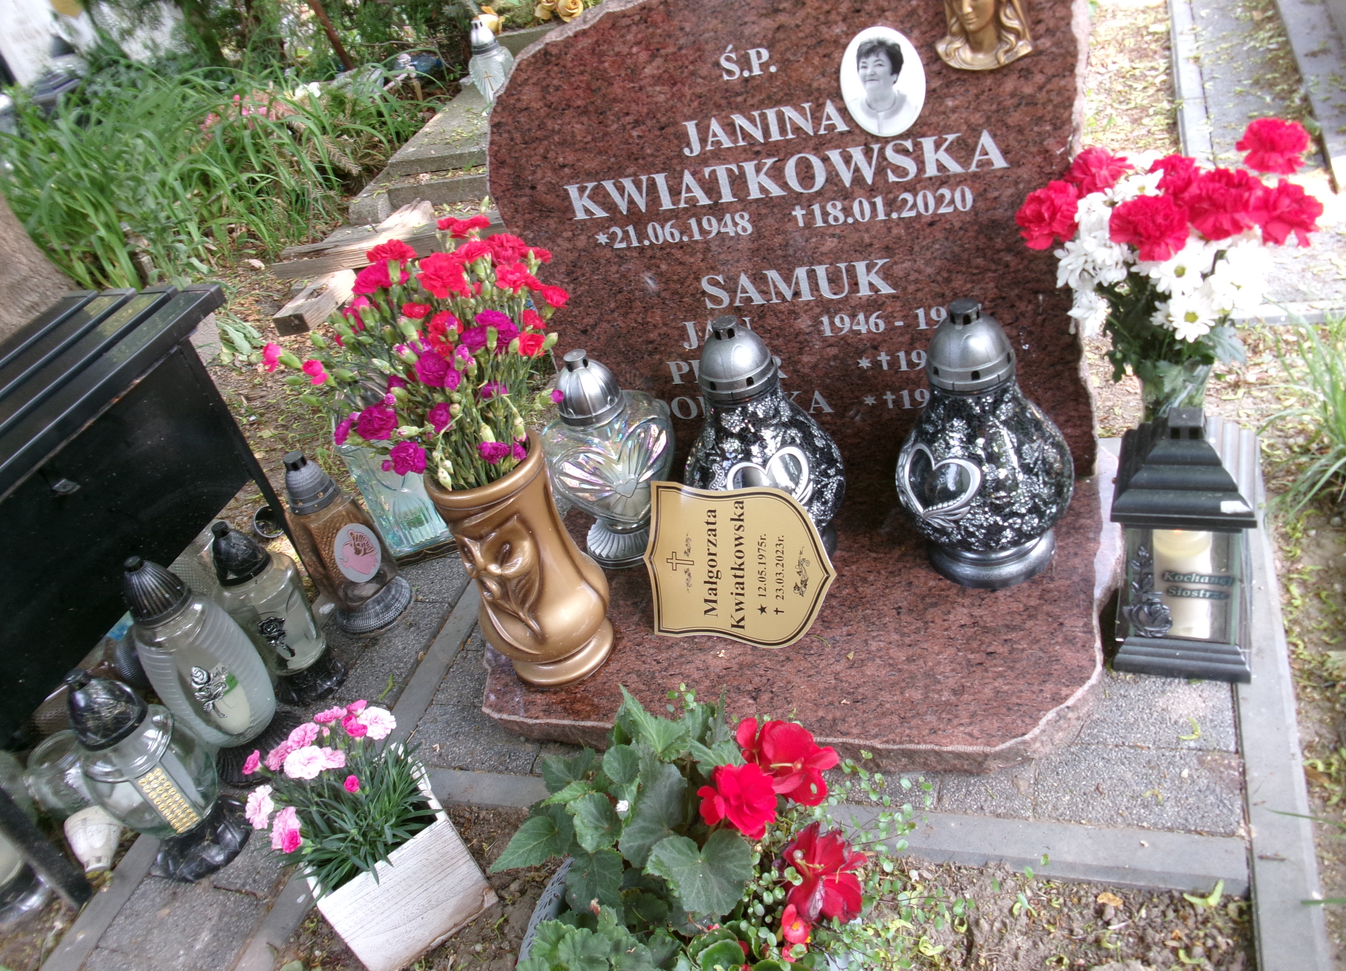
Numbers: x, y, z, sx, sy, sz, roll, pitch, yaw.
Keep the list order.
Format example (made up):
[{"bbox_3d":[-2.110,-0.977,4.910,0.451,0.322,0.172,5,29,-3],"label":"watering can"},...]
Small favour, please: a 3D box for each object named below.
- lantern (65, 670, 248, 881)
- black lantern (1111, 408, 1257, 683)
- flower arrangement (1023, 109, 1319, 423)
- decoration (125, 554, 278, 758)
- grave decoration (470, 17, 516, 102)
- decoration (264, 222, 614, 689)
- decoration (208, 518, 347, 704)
[{"bbox_3d":[-0.619,0.329,1.271,0.138,0.300,0.138,-36,38,-27],"label":"lantern"},{"bbox_3d":[0.551,0.049,1.174,0.139,0.298,0.143,2,38,26],"label":"black lantern"},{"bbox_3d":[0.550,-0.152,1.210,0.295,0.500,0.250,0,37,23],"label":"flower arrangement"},{"bbox_3d":[-0.597,0.225,1.380,0.127,0.337,0.127,-28,35,-16],"label":"decoration"},{"bbox_3d":[-0.536,-1.244,3.274,0.140,0.300,0.100,-7,35,14],"label":"grave decoration"},{"bbox_3d":[-0.211,-0.007,1.243,0.285,0.570,0.270,3,38,27],"label":"decoration"},{"bbox_3d":[-0.554,0.166,1.494,0.111,0.282,0.111,-28,35,-16],"label":"decoration"}]

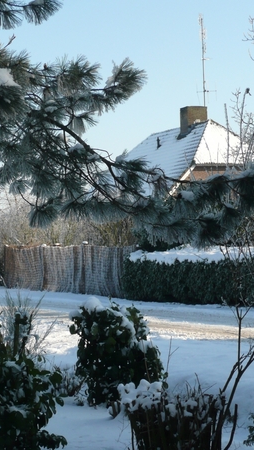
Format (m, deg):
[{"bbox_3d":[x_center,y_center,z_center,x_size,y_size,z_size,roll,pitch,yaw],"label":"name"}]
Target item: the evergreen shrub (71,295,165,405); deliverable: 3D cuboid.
[{"bbox_3d":[-0.100,1.340,11.400,1.000,1.150,0.950,0,-1,0],"label":"evergreen shrub"}]

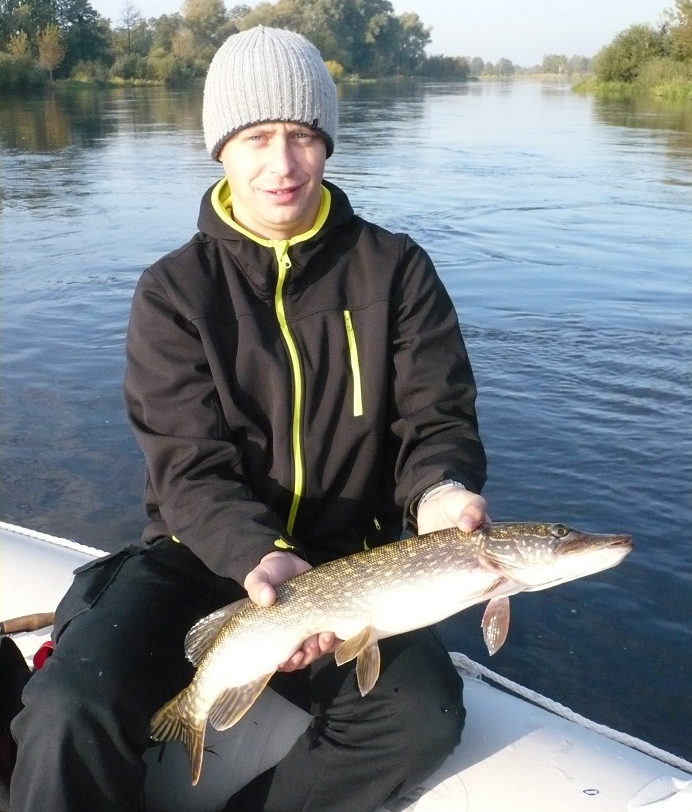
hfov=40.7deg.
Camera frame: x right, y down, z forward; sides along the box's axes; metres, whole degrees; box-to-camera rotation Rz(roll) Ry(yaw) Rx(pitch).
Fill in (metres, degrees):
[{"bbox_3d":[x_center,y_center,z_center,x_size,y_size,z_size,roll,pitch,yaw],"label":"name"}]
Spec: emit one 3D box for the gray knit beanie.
[{"bbox_3d":[-0.106,-0.440,1.317,0.187,0.185,0.222,-8,16,-9],"label":"gray knit beanie"}]

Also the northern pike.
[{"bbox_3d":[0.047,0.273,1.149,0.639,0.185,0.095,-21,-23,3],"label":"northern pike"}]

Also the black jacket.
[{"bbox_3d":[-0.070,-0.018,1.385,0.550,0.600,0.480,-3,20,-8],"label":"black jacket"}]

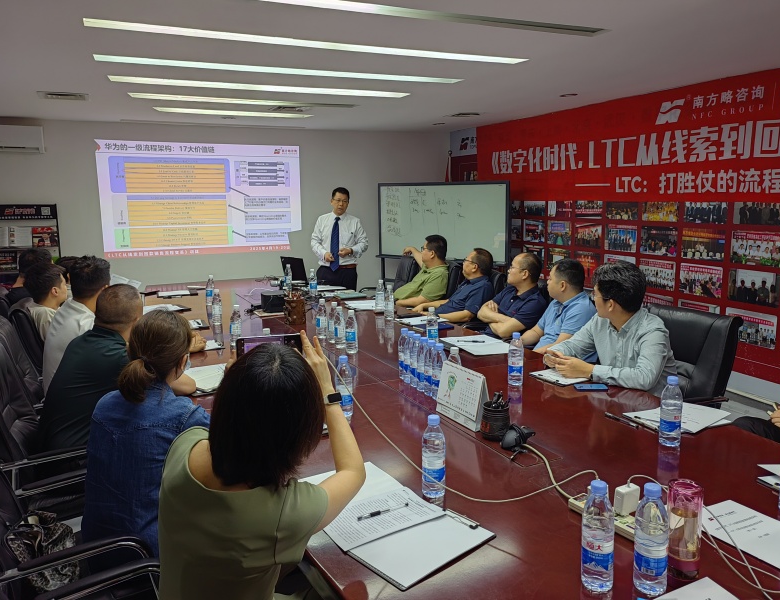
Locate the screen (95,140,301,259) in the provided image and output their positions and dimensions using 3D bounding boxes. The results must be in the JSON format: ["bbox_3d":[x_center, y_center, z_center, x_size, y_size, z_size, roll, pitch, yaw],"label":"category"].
[{"bbox_3d":[-2.304,-1.262,7.828,2.430,1.380,0.030,-4,10,-23],"label":"screen"}]

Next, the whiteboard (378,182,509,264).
[{"bbox_3d":[0.603,-0.936,7.500,1.780,0.930,0.040,6,11,33],"label":"whiteboard"}]

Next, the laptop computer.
[{"bbox_3d":[-0.850,-0.300,6.139,0.330,0.240,0.280,8,13,42],"label":"laptop computer"}]

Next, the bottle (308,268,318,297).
[{"bbox_3d":[-0.658,-0.148,5.342,0.066,0.226,0.066,-4,10,-23],"label":"bottle"}]

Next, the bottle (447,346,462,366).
[{"bbox_3d":[0.255,0.301,2.489,0.064,0.226,0.064,-5,10,-23],"label":"bottle"}]

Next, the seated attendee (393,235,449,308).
[{"bbox_3d":[0.201,0.104,5.091,0.820,1.265,0.780,-3,10,-12],"label":"seated attendee"}]

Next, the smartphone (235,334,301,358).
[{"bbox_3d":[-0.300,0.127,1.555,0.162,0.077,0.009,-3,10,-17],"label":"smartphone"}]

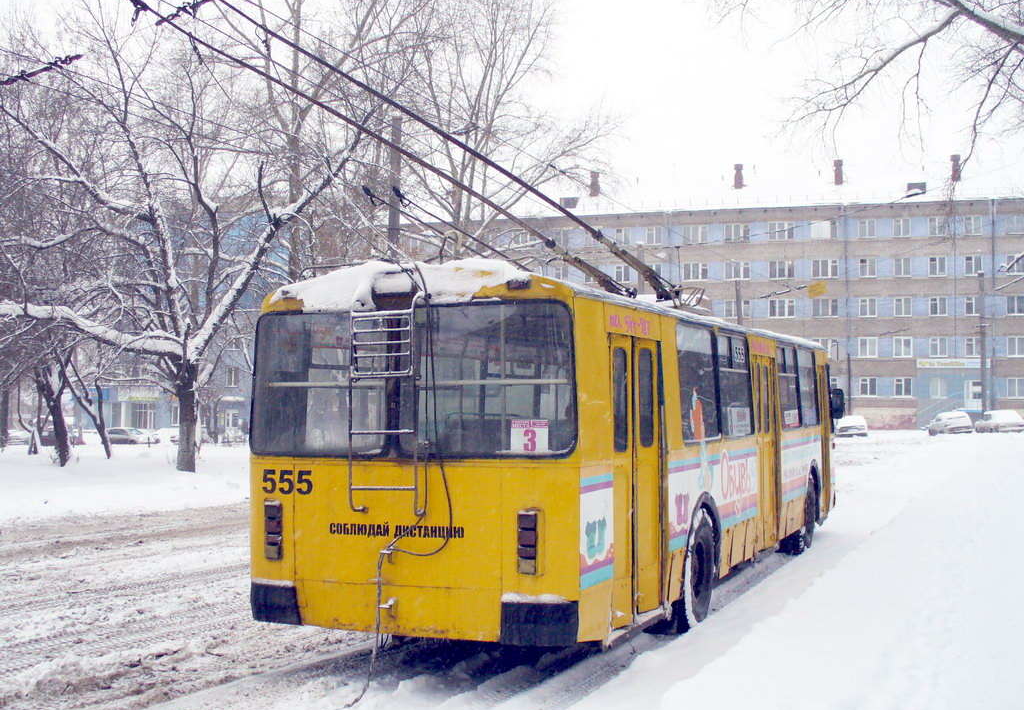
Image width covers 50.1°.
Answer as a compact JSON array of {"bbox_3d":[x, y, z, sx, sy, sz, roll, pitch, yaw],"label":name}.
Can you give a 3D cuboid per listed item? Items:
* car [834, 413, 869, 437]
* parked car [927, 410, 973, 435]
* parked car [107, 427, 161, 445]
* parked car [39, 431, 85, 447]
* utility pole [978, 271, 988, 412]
[{"bbox_3d":[18.173,3.848,58.500,1.680,1.430,4.100,-1,-3,16],"label":"car"},{"bbox_3d":[24.328,3.873,61.000,1.700,1.450,4.100,-1,-2,7],"label":"parked car"},{"bbox_3d":[-27.464,5.955,79.000,4.400,1.500,1.750,-1,-2,7],"label":"parked car"},{"bbox_3d":[-32.105,5.986,78.000,4.300,1.450,1.700,0,-2,0],"label":"parked car"},{"bbox_3d":[29.706,-0.284,69.000,0.320,10.000,0.320,-1,-2,15],"label":"utility pole"}]

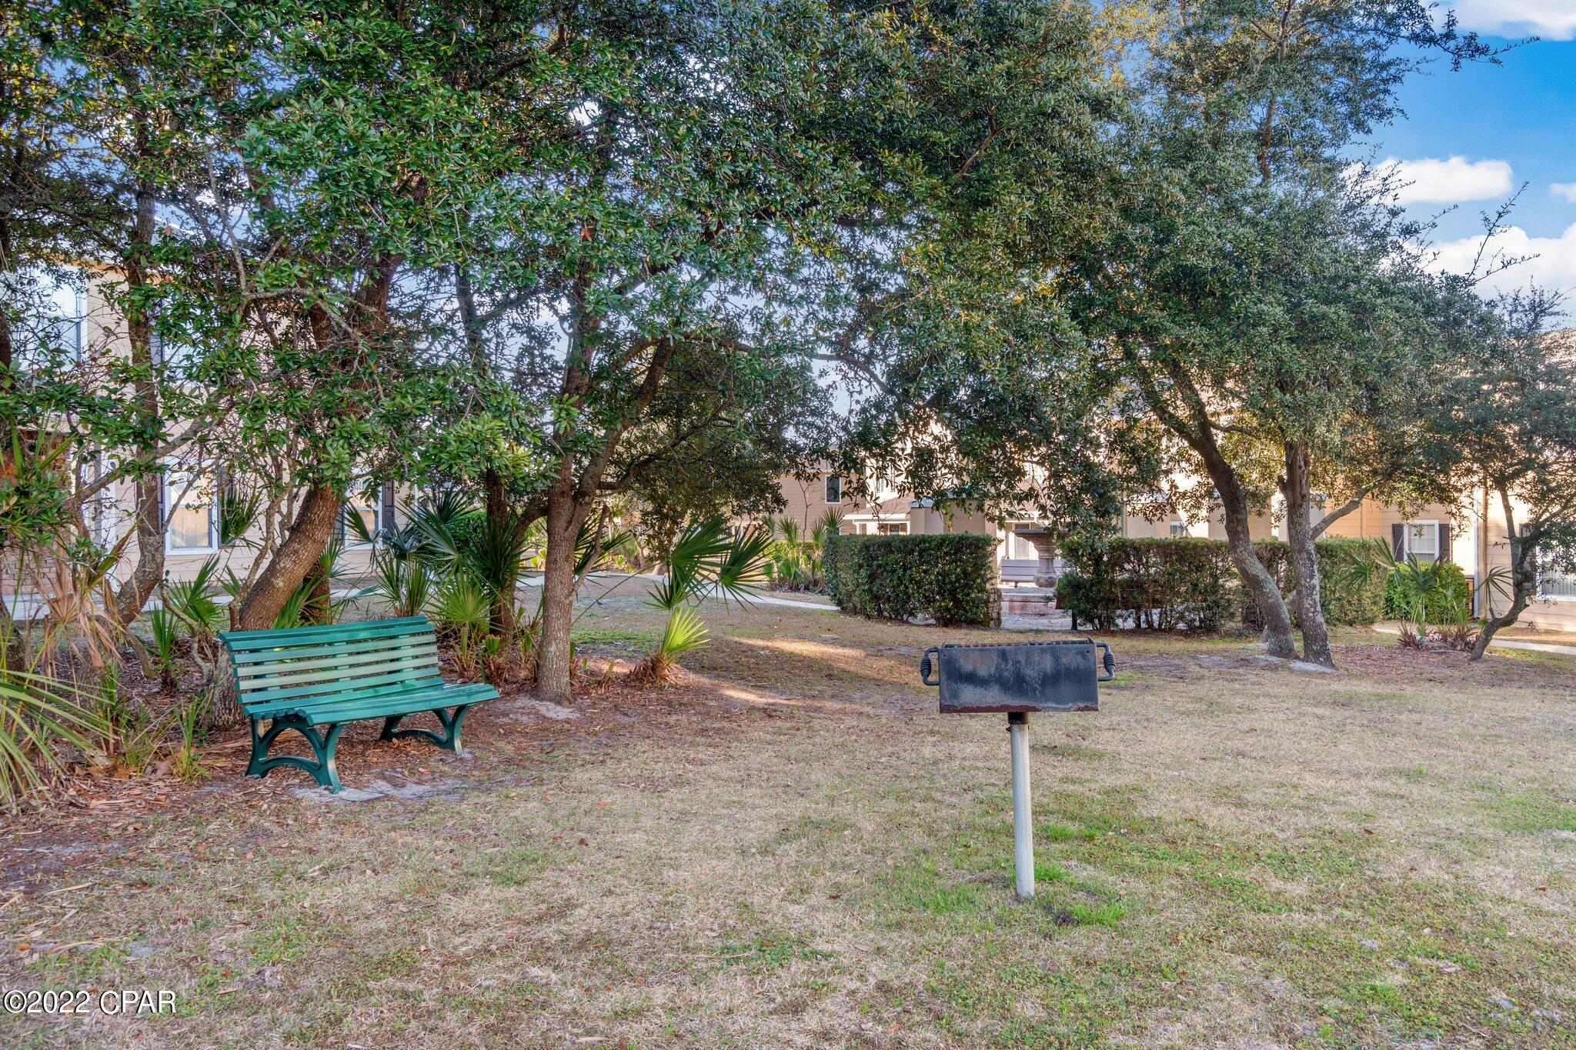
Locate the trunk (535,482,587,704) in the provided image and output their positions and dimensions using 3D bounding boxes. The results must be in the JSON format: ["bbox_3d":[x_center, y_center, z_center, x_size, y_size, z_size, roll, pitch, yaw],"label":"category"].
[{"bbox_3d":[-1.680,0.480,8.750,0.370,1.630,0.330,0,0,0],"label":"trunk"}]

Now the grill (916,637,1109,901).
[{"bbox_3d":[0.790,0.835,4.060,0.650,0.880,0.370,0,0,11],"label":"grill"}]

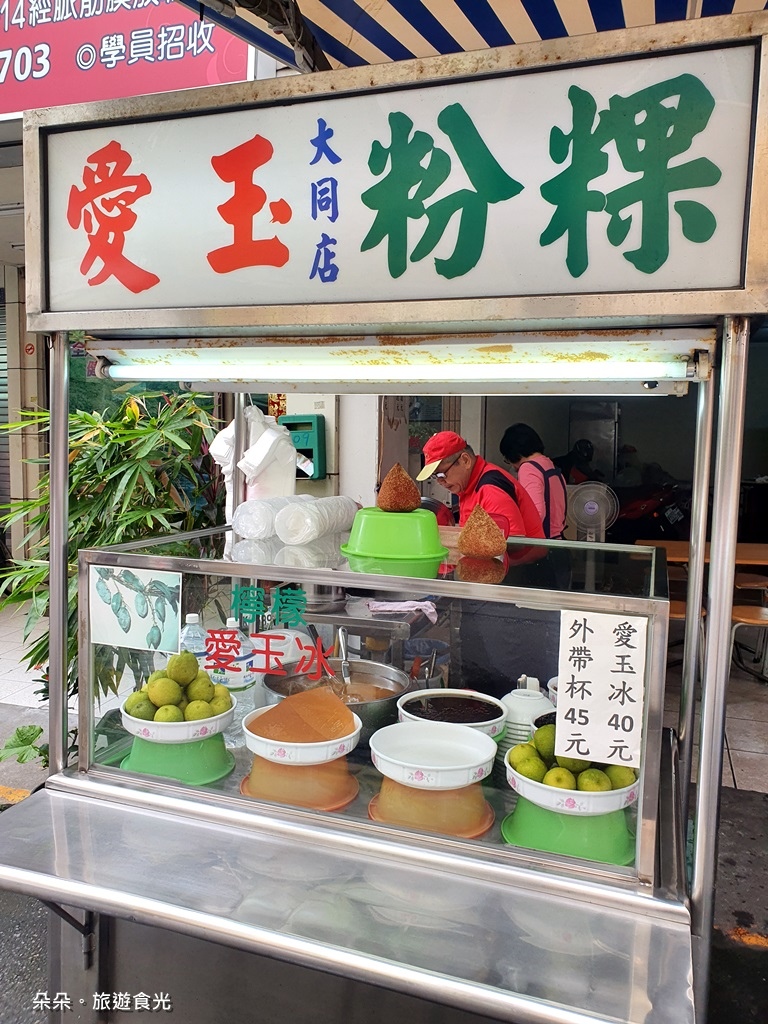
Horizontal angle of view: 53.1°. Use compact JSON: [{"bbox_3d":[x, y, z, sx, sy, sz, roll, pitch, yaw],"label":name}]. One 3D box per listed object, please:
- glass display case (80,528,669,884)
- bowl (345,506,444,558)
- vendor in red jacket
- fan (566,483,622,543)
[{"bbox_3d":[0.047,0.328,1.869,1.180,0.480,0.873,3,4,19],"label":"glass display case"},{"bbox_3d":[0.027,0.044,1.770,0.245,0.098,0.245,2,4,0],"label":"bowl"},{"bbox_3d":[0.378,0.490,2.956,0.620,1.600,0.500,2,4,5],"label":"vendor in red jacket"},{"bbox_3d":[1.652,0.397,6.194,0.440,1.270,0.400,4,4,25],"label":"fan"}]

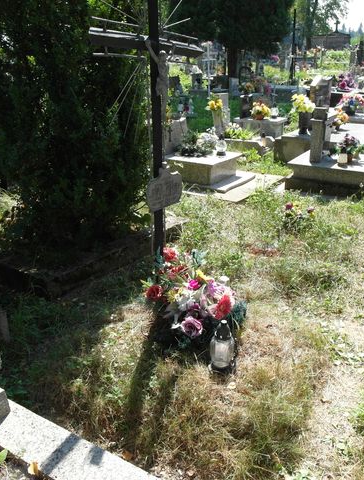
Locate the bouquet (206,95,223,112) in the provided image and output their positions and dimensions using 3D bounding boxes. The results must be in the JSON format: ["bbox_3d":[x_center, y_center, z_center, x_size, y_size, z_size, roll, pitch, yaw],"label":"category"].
[{"bbox_3d":[0.542,-2.276,7.400,0.270,0.310,0.250,1,21,4],"label":"bouquet"}]

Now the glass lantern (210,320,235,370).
[{"bbox_3d":[0.202,0.527,2.217,0.120,0.263,0.120,2,23,6],"label":"glass lantern"}]

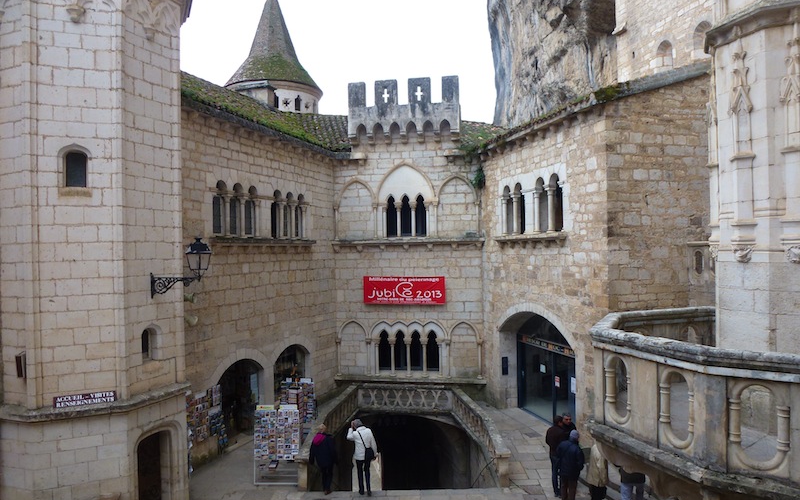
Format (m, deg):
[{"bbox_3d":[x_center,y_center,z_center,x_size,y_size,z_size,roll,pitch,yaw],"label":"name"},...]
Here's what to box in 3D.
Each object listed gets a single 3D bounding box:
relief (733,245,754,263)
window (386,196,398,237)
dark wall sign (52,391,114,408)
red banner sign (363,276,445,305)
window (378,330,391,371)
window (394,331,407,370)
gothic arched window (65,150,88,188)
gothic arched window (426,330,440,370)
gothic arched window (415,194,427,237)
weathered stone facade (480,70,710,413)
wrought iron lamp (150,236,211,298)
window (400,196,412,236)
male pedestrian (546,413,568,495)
[{"bbox_3d":[3.820,0.040,6.468,0.130,0.200,0.210,-1,0,-14],"label":"relief"},{"bbox_3d":[-0.258,-1.286,21.886,0.425,1.553,0.250,-1,0,12],"label":"window"},{"bbox_3d":[-5.691,2.690,10.459,1.004,0.197,0.040,-1,0,-20],"label":"dark wall sign"},{"bbox_3d":[0.178,1.523,21.667,3.136,1.040,0.050,-1,0,12],"label":"red banner sign"},{"bbox_3d":[-0.597,3.869,22.242,0.500,1.540,0.250,-1,0,14],"label":"window"},{"bbox_3d":[0.019,3.842,22.087,0.500,1.529,0.250,-1,0,14],"label":"window"},{"bbox_3d":[-5.853,-1.475,10.454,0.390,0.660,0.200,-1,0,-24],"label":"gothic arched window"},{"bbox_3d":[1.262,3.787,21.773,0.500,1.507,0.250,-1,0,14],"label":"gothic arched window"},{"bbox_3d":[0.801,-1.278,21.661,0.424,1.548,0.250,-1,0,12],"label":"gothic arched window"},{"bbox_3d":[5.407,0.658,17.970,3.000,9.600,7.700,-1,0,-15],"label":"weathered stone facade"},{"bbox_3d":[-4.226,0.357,11.101,1.429,1.191,0.480,-1,0,22],"label":"wrought iron lamp"},{"bbox_3d":[0.276,-1.283,21.773,0.421,1.553,0.250,-1,0,12],"label":"window"},{"bbox_3d":[3.557,4.610,13.050,0.540,1.760,0.400,-1,0,38],"label":"male pedestrian"}]

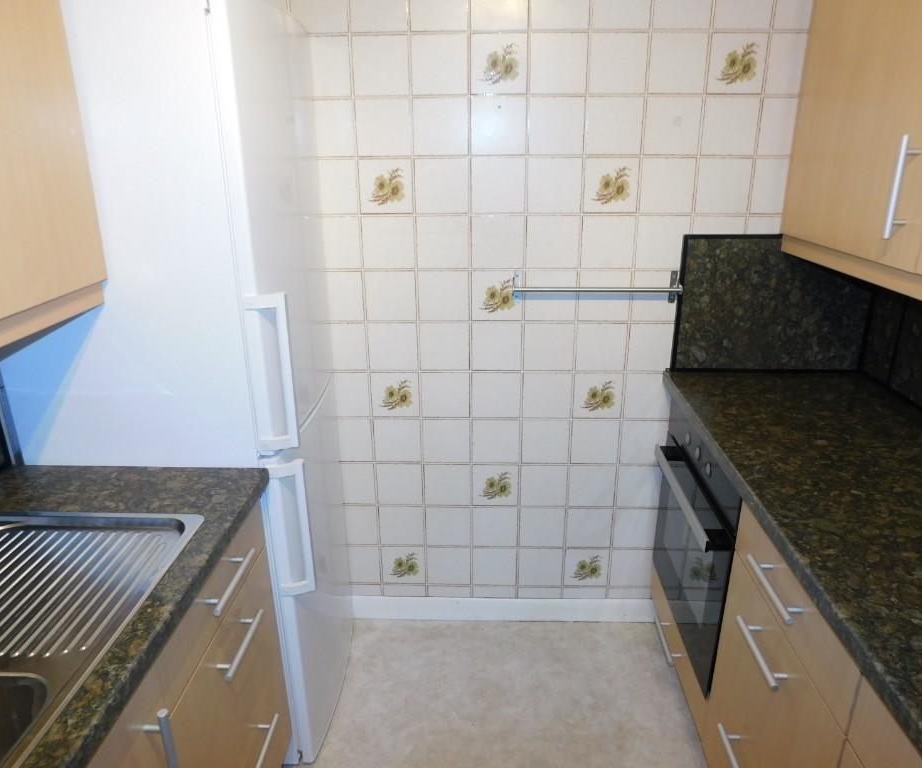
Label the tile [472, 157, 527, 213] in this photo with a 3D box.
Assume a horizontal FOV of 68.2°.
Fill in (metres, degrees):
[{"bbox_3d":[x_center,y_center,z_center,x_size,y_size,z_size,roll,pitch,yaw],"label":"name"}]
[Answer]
[{"bbox_3d":[0.103,-0.544,1.871,0.150,0.150,0.009,0,20,2],"label":"tile"}]

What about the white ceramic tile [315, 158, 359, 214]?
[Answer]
[{"bbox_3d":[-0.353,-0.540,1.875,0.150,0.150,0.010,0,19,2],"label":"white ceramic tile"}]

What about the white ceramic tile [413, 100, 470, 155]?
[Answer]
[{"bbox_3d":[-0.052,-0.688,1.830,0.151,0.150,0.009,0,19,1],"label":"white ceramic tile"}]

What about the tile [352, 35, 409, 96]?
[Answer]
[{"bbox_3d":[-0.203,-0.825,1.768,0.150,0.150,0.009,0,20,2],"label":"tile"}]

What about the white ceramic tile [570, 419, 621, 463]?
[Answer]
[{"bbox_3d":[0.413,0.178,2.104,0.150,0.150,0.010,0,19,2],"label":"white ceramic tile"}]

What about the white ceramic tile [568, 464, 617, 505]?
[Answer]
[{"bbox_3d":[0.414,0.322,2.156,0.150,0.150,0.009,0,20,2],"label":"white ceramic tile"}]

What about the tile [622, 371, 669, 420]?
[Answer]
[{"bbox_3d":[0.564,0.035,2.049,0.150,0.150,0.010,0,19,2],"label":"tile"}]

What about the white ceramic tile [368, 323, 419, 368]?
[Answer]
[{"bbox_3d":[-0.201,-0.113,2.033,0.151,0.150,0.009,0,19,1],"label":"white ceramic tile"}]

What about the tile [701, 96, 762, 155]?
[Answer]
[{"bbox_3d":[0.709,-0.680,1.791,0.150,0.150,0.009,0,20,2],"label":"tile"}]

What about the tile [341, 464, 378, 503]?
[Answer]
[{"bbox_3d":[-0.350,0.323,2.200,0.150,0.150,0.009,0,20,2],"label":"tile"}]

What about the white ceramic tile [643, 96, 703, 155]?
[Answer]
[{"bbox_3d":[0.557,-0.680,1.796,0.150,0.150,0.009,0,20,2],"label":"white ceramic tile"}]

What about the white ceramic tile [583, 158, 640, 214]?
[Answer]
[{"bbox_3d":[0.410,-0.540,1.854,0.150,0.150,0.010,0,20,1],"label":"white ceramic tile"}]

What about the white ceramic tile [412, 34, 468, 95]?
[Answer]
[{"bbox_3d":[-0.052,-0.825,1.763,0.150,0.150,0.009,0,20,2],"label":"white ceramic tile"}]

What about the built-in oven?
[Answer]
[{"bbox_3d":[0.863,0.407,1.859,0.600,0.595,0.595,0,20,2],"label":"built-in oven"}]

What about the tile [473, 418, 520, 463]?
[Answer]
[{"bbox_3d":[0.110,0.180,2.120,0.150,0.150,0.010,0,20,1],"label":"tile"}]

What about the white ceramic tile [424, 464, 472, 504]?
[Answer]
[{"bbox_3d":[-0.042,0.324,2.175,0.150,0.150,0.010,0,20,1],"label":"white ceramic tile"}]

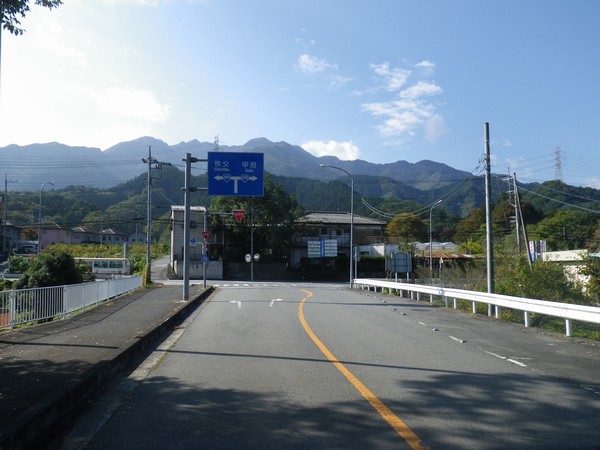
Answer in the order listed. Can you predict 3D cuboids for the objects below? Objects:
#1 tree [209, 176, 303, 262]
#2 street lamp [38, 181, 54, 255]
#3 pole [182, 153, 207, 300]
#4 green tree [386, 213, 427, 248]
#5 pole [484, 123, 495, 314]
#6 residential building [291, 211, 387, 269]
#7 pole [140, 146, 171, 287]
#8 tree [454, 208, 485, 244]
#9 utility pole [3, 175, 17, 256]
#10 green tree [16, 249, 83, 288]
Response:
[{"bbox_3d":[-5.410,-0.243,59.000,11.200,11.550,9.500,0,-3,0],"label":"tree"},{"bbox_3d":[-26.640,0.289,51.000,1.600,9.830,0.500,0,-3,0],"label":"street lamp"},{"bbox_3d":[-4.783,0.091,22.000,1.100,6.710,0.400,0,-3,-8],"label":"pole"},{"bbox_3d":[18.873,1.506,86.000,6.900,7.440,6.500,-1,-3,12],"label":"green tree"},{"bbox_3d":[6.131,-0.175,15.700,0.250,6.280,0.250,0,-3,0],"label":"pole"},{"bbox_3d":[5.077,2.143,64.000,11.300,7.580,7.600,1,-3,-11],"label":"residential building"},{"bbox_3d":[-12.655,-0.854,42.500,2.400,12.040,1.200,0,-3,-8],"label":"pole"},{"bbox_3d":[35.133,0.515,100.000,6.600,8.650,6.200,-1,-3,19],"label":"tree"},{"bbox_3d":[-40.635,-1.191,68.000,1.900,11.770,0.900,0,-3,0],"label":"utility pole"},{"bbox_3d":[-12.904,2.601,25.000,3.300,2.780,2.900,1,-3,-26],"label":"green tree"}]

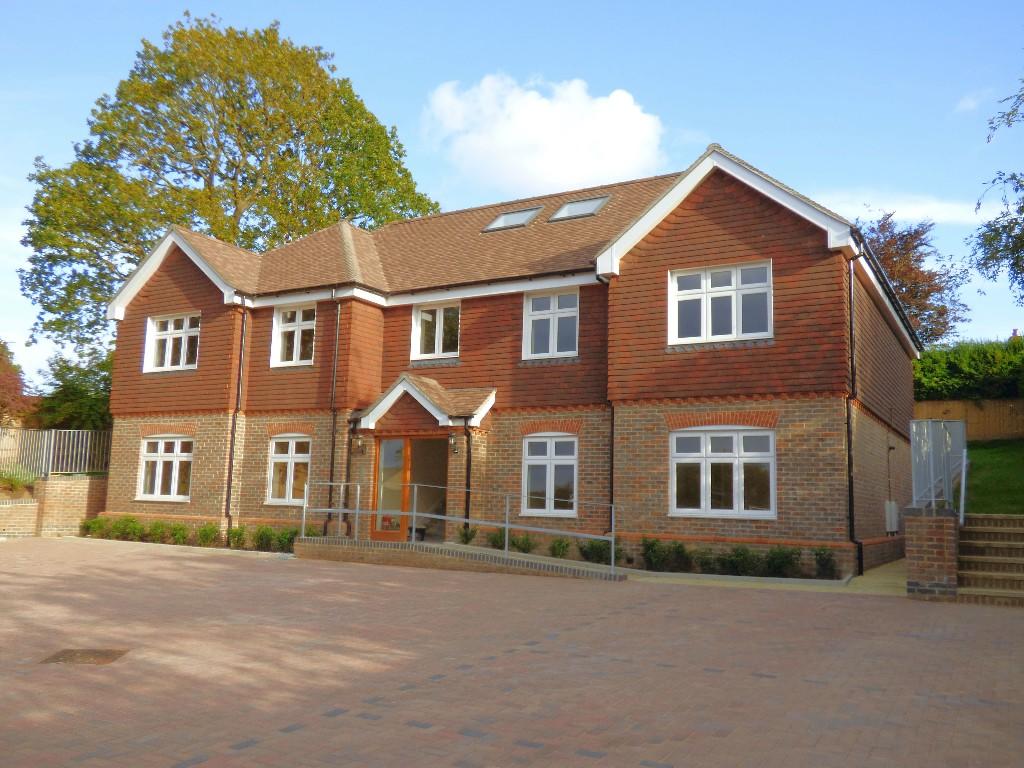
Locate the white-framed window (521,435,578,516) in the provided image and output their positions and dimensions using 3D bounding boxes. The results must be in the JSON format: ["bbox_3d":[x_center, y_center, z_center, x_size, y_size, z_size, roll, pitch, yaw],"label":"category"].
[{"bbox_3d":[0.694,1.668,15.872,1.175,1.547,0.140,-3,-9,30],"label":"white-framed window"}]

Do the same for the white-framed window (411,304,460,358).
[{"bbox_3d":[-1.524,-1.080,17.553,1.211,1.176,0.150,-3,-9,30],"label":"white-framed window"}]

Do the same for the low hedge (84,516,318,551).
[{"bbox_3d":[-6.893,3.121,18.147,6.750,0.520,0.550,-3,-9,30],"label":"low hedge"}]

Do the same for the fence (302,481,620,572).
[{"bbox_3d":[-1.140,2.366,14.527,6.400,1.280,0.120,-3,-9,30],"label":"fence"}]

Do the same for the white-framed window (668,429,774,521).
[{"bbox_3d":[3.358,1.424,13.810,1.760,1.460,0.130,-3,-9,30],"label":"white-framed window"}]

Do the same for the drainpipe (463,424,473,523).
[{"bbox_3d":[-0.810,1.675,15.881,0.090,1.935,0.090,-3,-9,30],"label":"drainpipe"}]

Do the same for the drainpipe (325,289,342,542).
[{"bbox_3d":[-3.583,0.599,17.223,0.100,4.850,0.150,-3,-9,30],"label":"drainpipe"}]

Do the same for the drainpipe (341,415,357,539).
[{"bbox_3d":[-3.207,1.815,16.965,0.130,2.360,0.110,-3,-9,30],"label":"drainpipe"}]

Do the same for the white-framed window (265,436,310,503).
[{"bbox_3d":[-4.594,1.757,17.749,1.196,1.471,0.140,-3,-9,30],"label":"white-framed window"}]

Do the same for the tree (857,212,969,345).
[{"bbox_3d":[15.200,-1.750,35.000,7.200,10.300,7.200,-3,-9,30],"label":"tree"}]

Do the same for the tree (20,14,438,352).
[{"bbox_3d":[-11.042,-5.039,35.168,15.653,19.771,14.401,4,-8,-18],"label":"tree"}]

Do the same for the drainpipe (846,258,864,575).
[{"bbox_3d":[5.146,0.437,12.974,0.130,4.750,0.100,-3,-9,30],"label":"drainpipe"}]

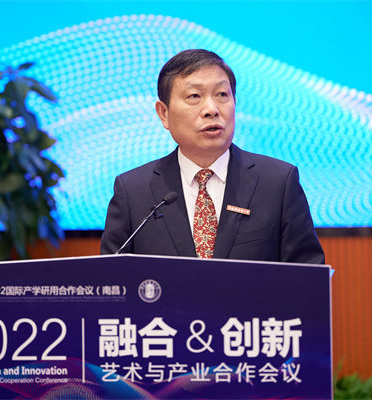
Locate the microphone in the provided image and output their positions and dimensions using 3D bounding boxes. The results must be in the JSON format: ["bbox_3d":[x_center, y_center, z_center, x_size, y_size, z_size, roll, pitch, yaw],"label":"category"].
[{"bbox_3d":[-0.090,0.054,4.100,0.190,0.160,0.045,0,0,-44],"label":"microphone"}]

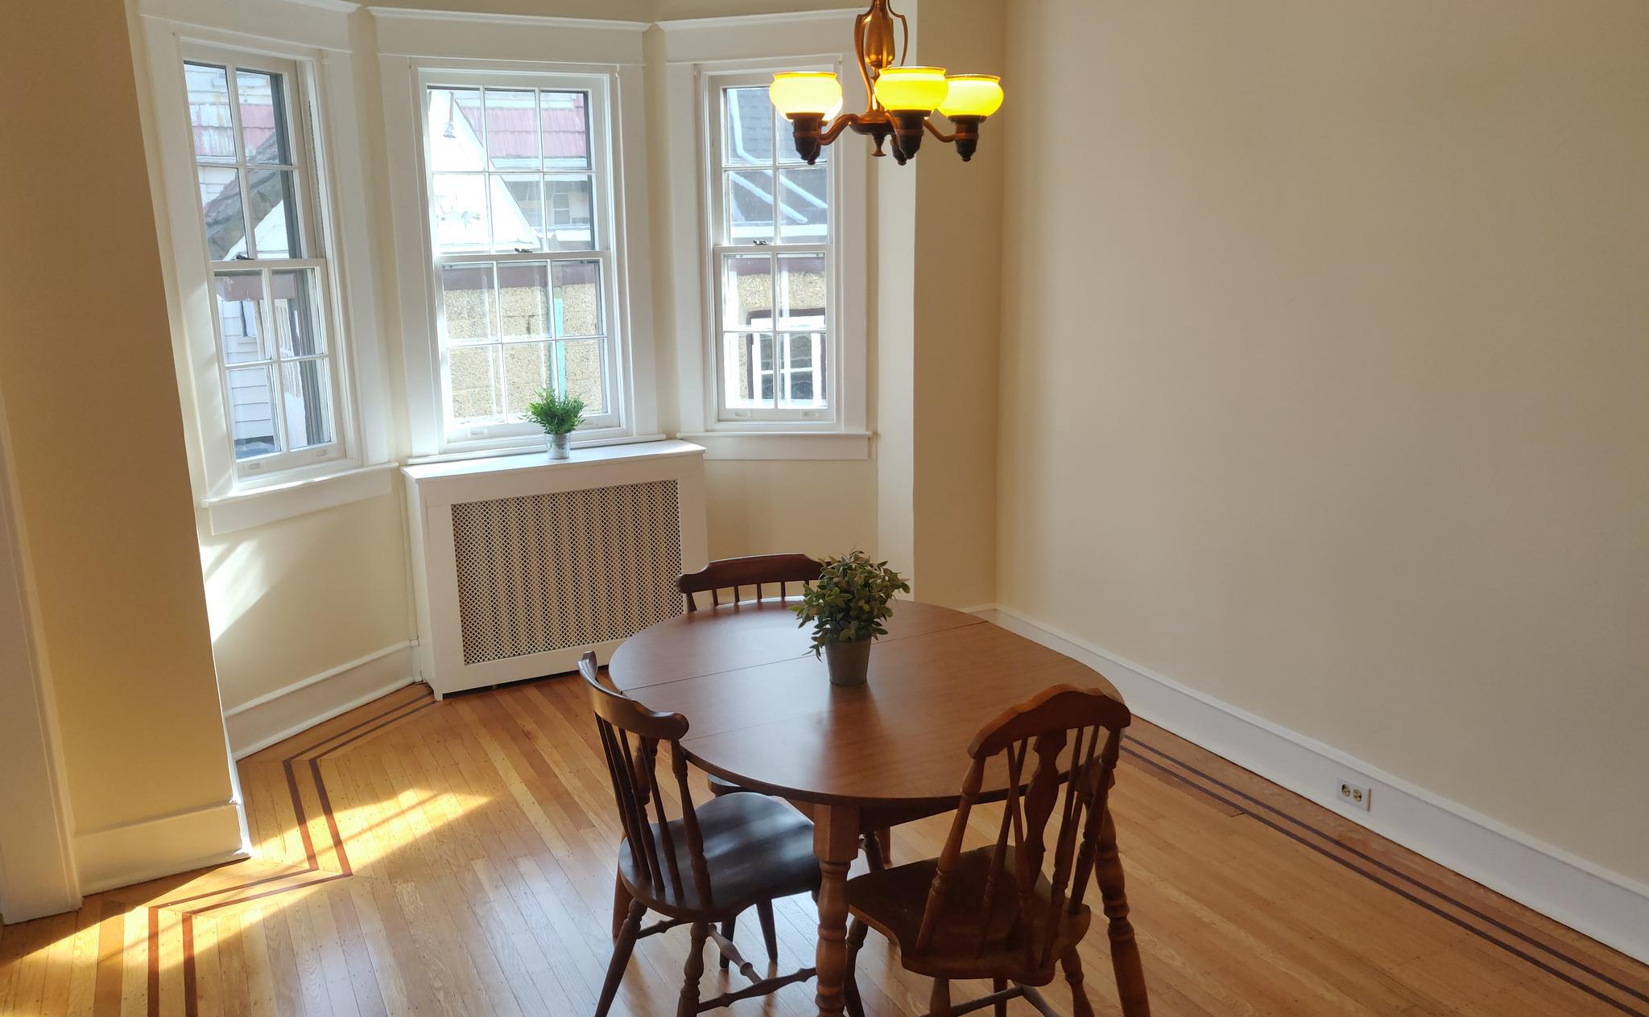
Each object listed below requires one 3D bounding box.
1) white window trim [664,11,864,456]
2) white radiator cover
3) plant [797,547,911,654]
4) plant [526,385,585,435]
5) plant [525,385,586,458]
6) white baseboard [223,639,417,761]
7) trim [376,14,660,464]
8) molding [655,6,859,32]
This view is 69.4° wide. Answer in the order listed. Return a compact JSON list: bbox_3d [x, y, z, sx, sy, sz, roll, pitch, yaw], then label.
[{"bbox_3d":[-0.213,-1.009,4.576,0.830,1.670,0.120,3,13,15],"label":"white window trim"},{"bbox_3d":[-1.002,0.211,4.628,1.090,0.826,0.290,-7,14,-26],"label":"white radiator cover"},{"bbox_3d":[0.056,0.190,2.378,0.230,0.210,0.220,-1,13,0],"label":"plant"},{"bbox_3d":[-1.015,-0.370,4.500,0.220,0.190,0.210,-1,13,0],"label":"plant"},{"bbox_3d":[-1.020,-0.328,4.510,0.215,0.278,0.210,-1,13,0],"label":"plant"},{"bbox_3d":[-1.742,0.661,4.209,0.025,0.160,0.810,5,14,26],"label":"white baseboard"},{"bbox_3d":[-1.104,-1.003,4.483,1.020,1.600,0.120,-7,14,-26],"label":"trim"},{"bbox_3d":[-0.225,-1.794,4.364,0.830,0.045,0.060,3,13,15],"label":"molding"}]

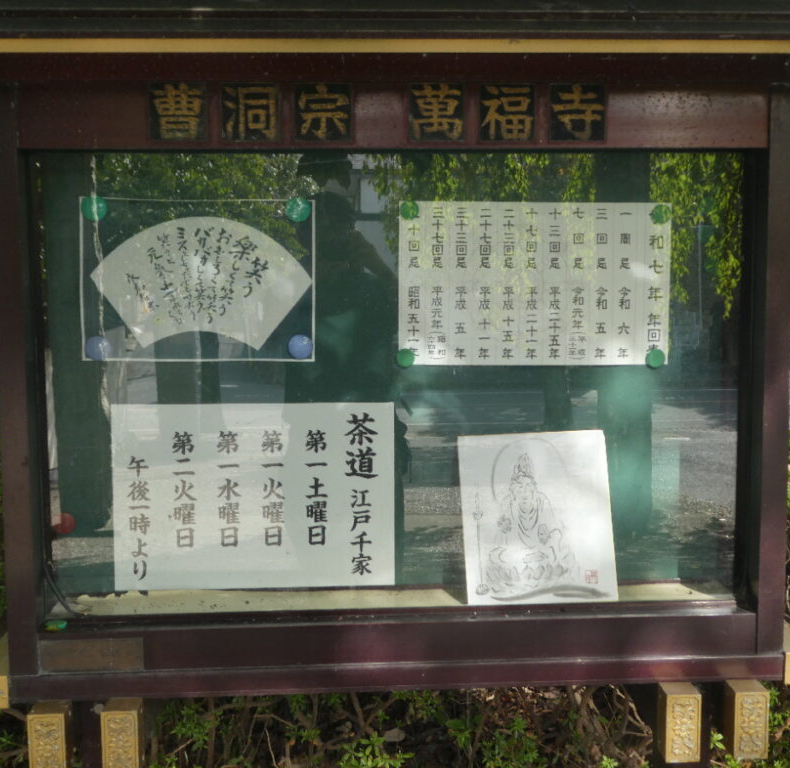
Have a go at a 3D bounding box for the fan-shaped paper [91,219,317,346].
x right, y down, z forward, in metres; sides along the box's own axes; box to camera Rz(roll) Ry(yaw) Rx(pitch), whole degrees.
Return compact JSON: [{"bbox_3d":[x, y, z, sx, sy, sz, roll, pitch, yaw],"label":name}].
[{"bbox_3d":[-0.299,-0.155,1.696,0.340,0.205,0.005,-1,6,-3],"label":"fan-shaped paper"}]

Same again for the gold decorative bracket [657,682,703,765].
[{"bbox_3d":[0.411,0.490,1.587,0.050,0.101,0.047,-1,6,-3],"label":"gold decorative bracket"}]

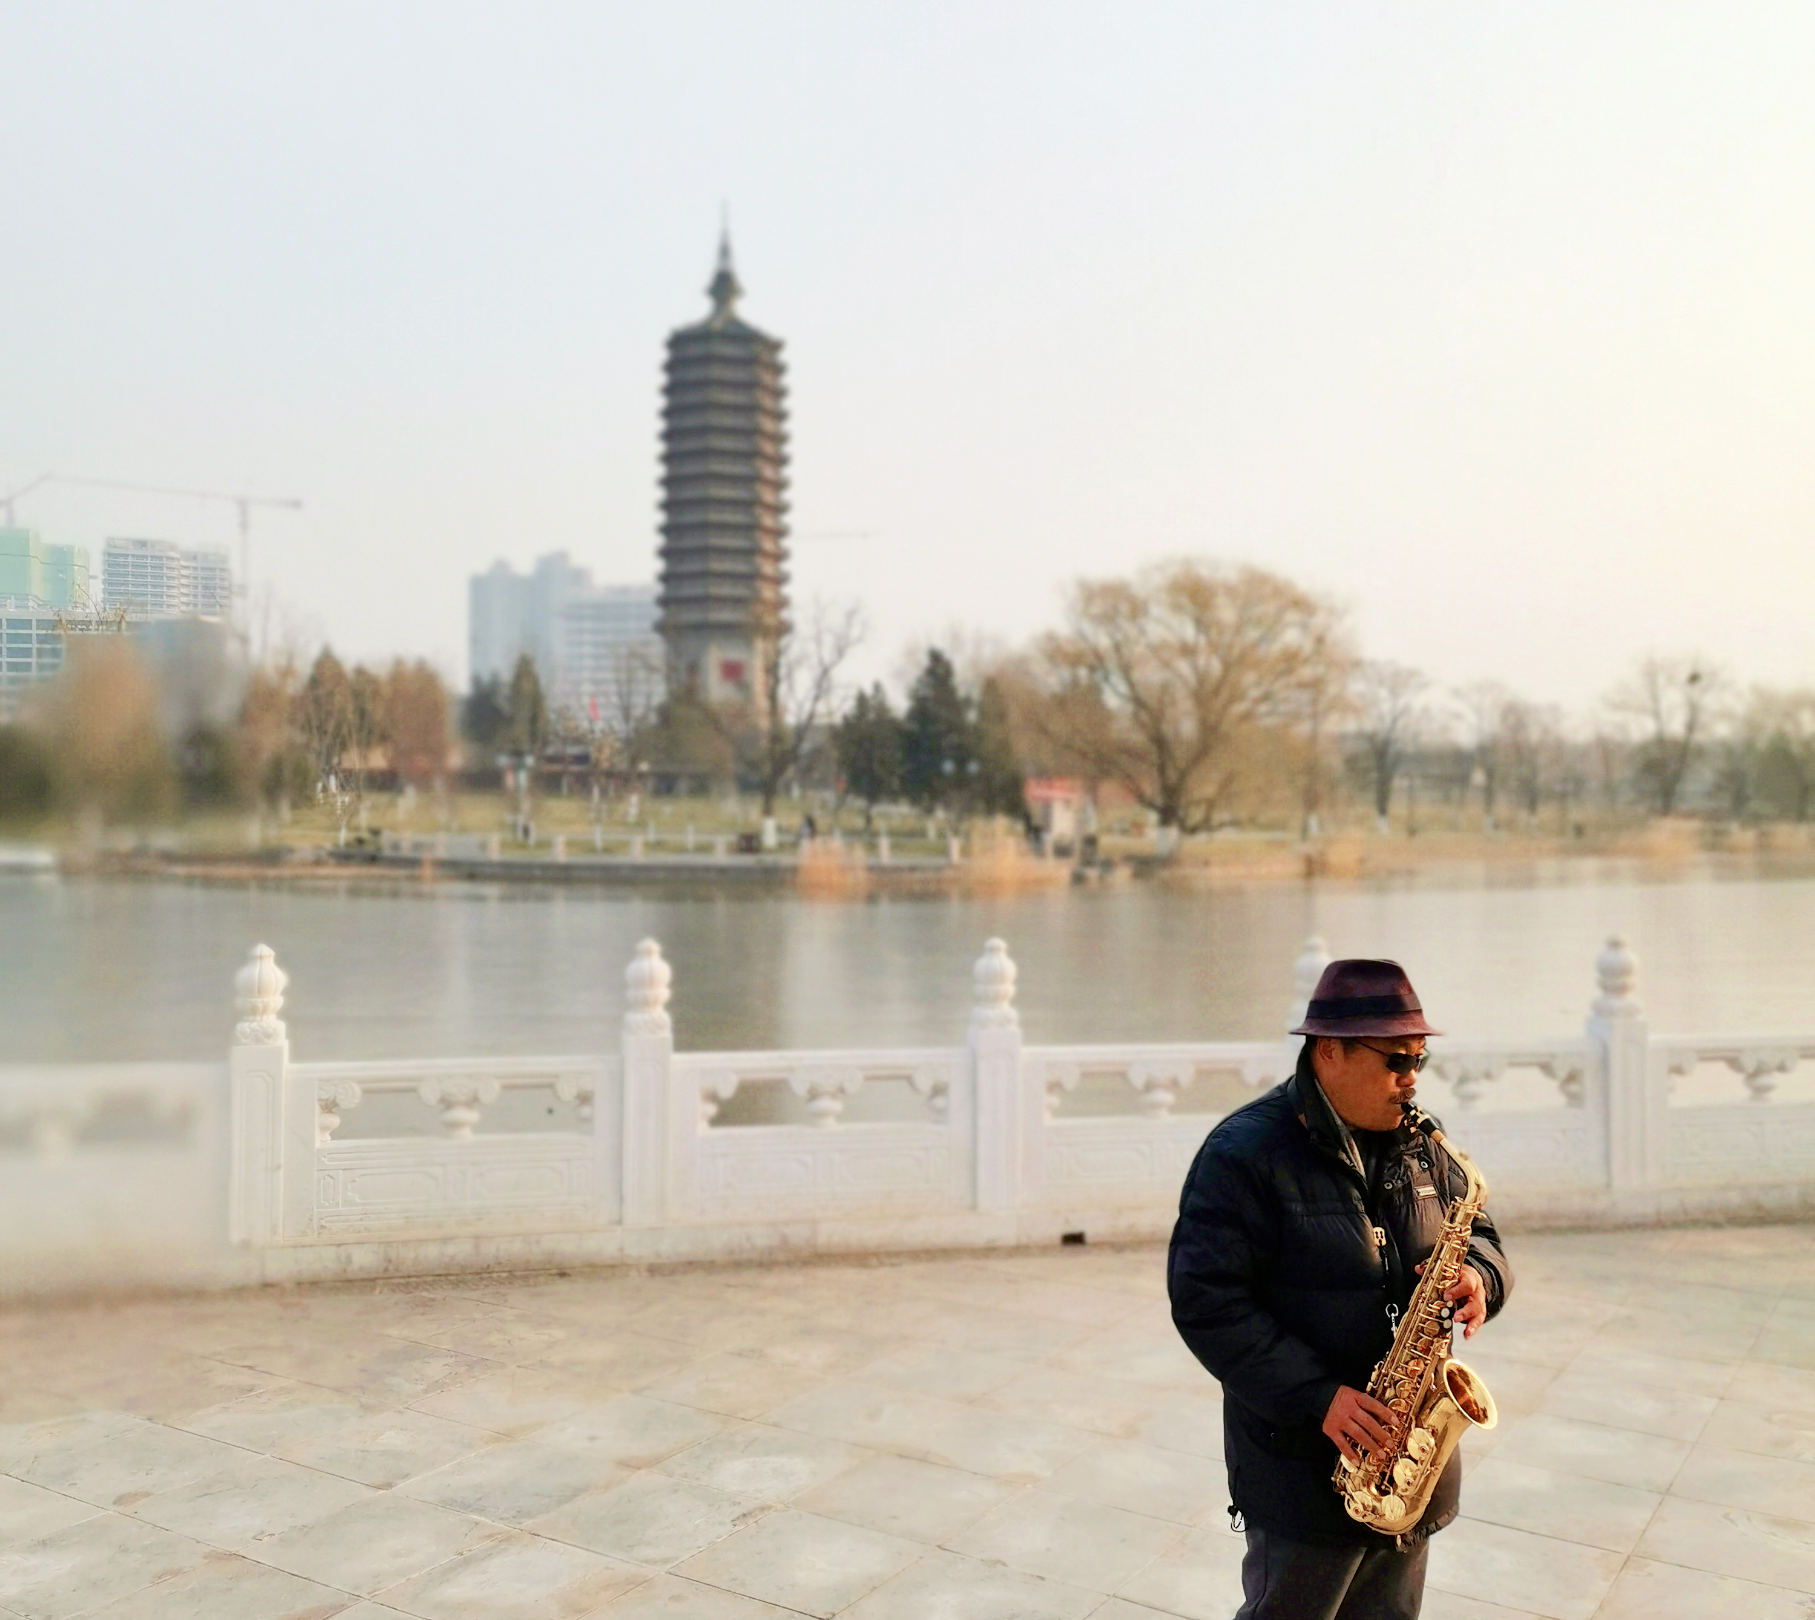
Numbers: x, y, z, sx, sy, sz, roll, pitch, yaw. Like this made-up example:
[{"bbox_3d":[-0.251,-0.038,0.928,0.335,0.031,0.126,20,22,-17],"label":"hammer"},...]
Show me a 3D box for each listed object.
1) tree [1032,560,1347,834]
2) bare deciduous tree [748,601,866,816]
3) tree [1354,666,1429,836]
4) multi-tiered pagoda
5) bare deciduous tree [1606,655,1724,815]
[{"bbox_3d":[12.399,-4.618,80.000,13.700,12.815,12.500,0,0,0],"label":"tree"},{"bbox_3d":[-4.965,-4.160,86.000,5.800,11.450,5.500,0,0,0],"label":"bare deciduous tree"},{"bbox_3d":[31.891,-4.119,120.000,5.300,11.358,5.300,0,0,0],"label":"tree"},{"bbox_3d":[-18.052,-31.382,178.000,12.800,55.544,12.800,0,0,-14],"label":"multi-tiered pagoda"},{"bbox_3d":[54.155,-5.071,130.000,8.400,11.899,8.000,0,0,0],"label":"bare deciduous tree"}]

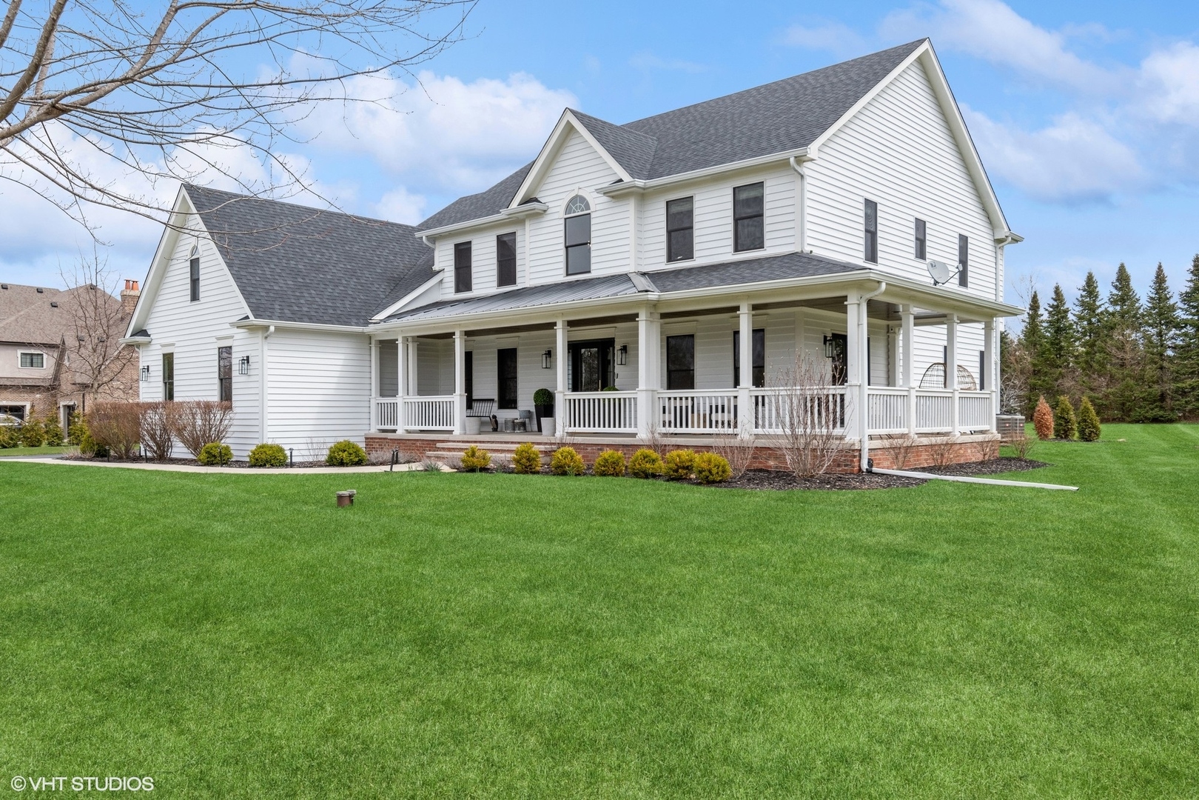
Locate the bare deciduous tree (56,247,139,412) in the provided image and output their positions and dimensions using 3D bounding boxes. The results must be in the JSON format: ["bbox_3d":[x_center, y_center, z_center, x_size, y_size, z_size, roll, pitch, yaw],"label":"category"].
[{"bbox_3d":[-21.690,-2.249,36.000,3.400,8.500,3.400,0,-1,0],"label":"bare deciduous tree"}]

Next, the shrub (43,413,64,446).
[{"bbox_3d":[-23.286,1.239,35.500,0.820,1.450,0.820,0,-1,0],"label":"shrub"}]

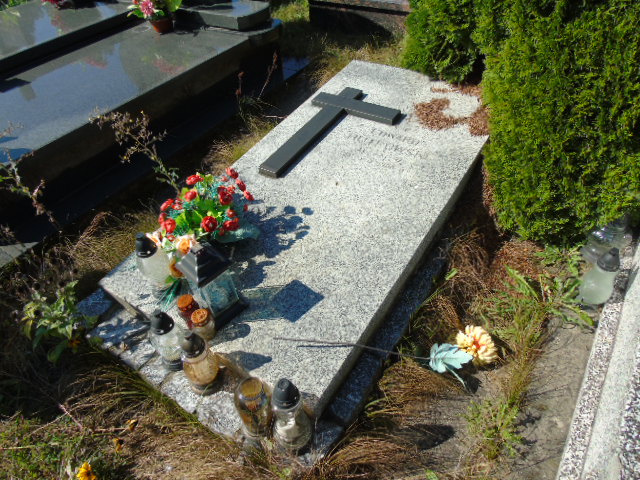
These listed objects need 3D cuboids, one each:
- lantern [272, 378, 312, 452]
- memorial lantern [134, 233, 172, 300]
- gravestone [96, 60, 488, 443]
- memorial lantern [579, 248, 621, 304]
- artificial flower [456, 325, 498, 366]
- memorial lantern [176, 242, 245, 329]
[{"bbox_3d":[-0.079,0.435,1.184,0.105,0.265,0.105,-3,42,3],"label":"lantern"},{"bbox_3d":[-0.557,0.083,1.504,0.104,0.255,0.104,21,50,26],"label":"memorial lantern"},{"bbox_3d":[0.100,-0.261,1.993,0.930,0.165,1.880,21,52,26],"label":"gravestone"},{"bbox_3d":[1.000,0.119,1.625,0.113,0.228,0.113,21,48,26],"label":"memorial lantern"},{"bbox_3d":[0.516,0.344,1.513,0.130,0.100,0.125,-20,44,-16],"label":"artificial flower"},{"bbox_3d":[-0.331,0.121,1.419,0.132,0.277,0.132,-36,51,-27],"label":"memorial lantern"}]

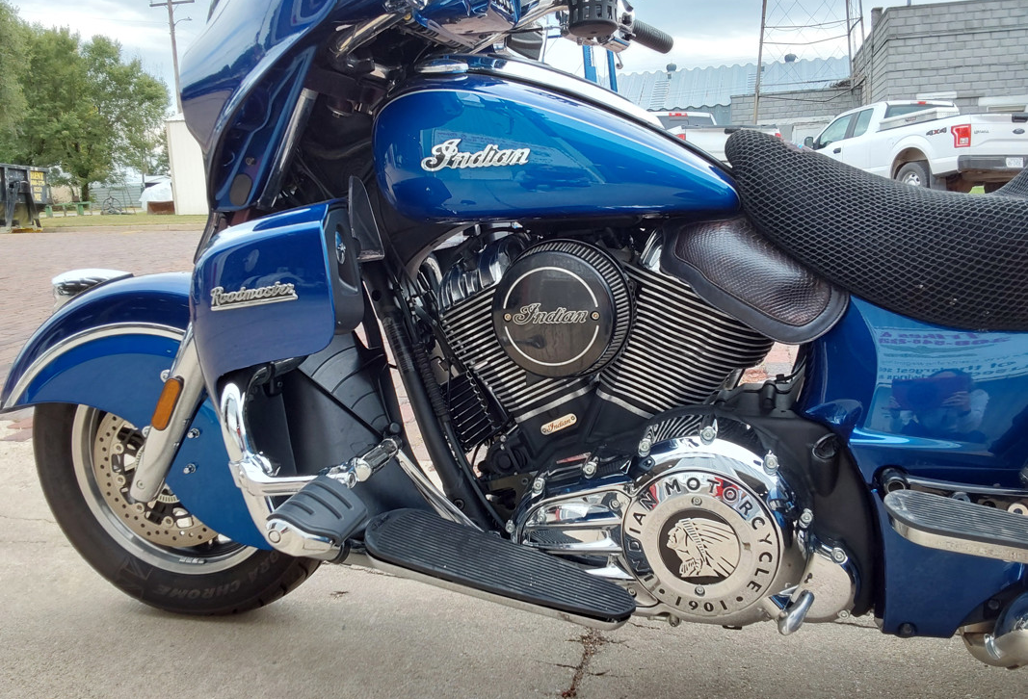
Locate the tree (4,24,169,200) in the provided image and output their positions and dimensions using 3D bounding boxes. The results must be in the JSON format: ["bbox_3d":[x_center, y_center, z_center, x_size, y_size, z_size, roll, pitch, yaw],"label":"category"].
[{"bbox_3d":[-28.277,-15.380,55.105,10.200,12.095,9.500,-8,13,-25],"label":"tree"}]

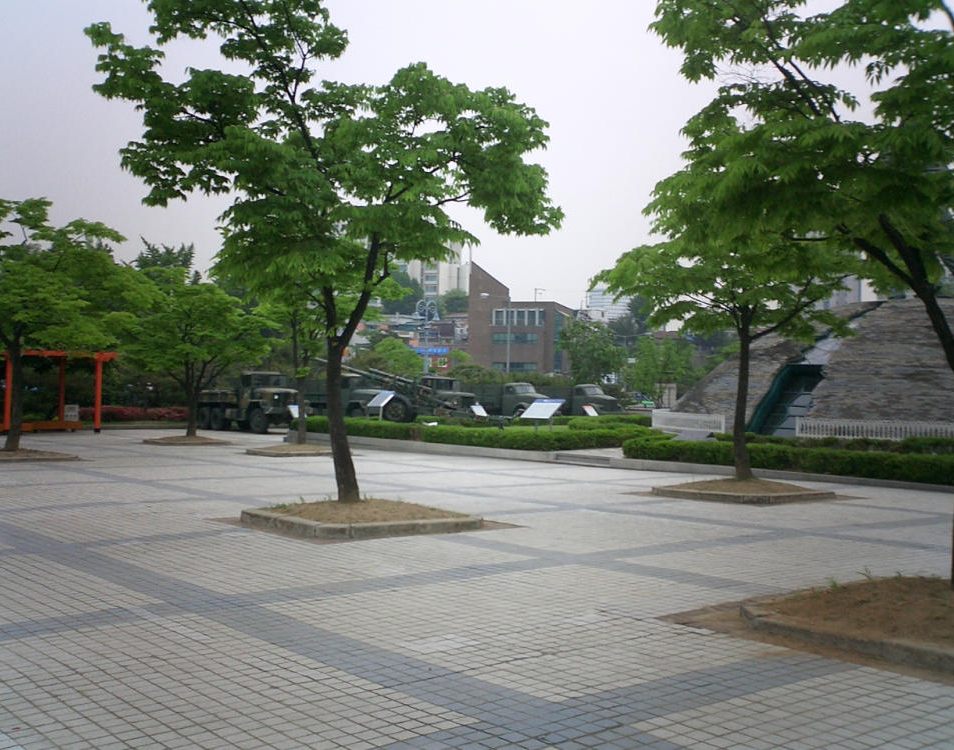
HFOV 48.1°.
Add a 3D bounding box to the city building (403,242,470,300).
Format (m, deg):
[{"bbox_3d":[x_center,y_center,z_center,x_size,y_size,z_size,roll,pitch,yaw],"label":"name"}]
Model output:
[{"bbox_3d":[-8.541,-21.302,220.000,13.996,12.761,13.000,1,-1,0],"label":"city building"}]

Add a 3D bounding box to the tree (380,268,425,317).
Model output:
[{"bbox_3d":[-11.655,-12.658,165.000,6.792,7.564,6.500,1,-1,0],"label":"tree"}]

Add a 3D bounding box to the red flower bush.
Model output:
[{"bbox_3d":[-16.389,1.897,51.000,5.344,0.835,1.300,1,-1,0],"label":"red flower bush"}]

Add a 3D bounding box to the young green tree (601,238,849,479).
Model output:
[{"bbox_3d":[4.058,-0.253,17.457,4.050,3.952,3.848,1,-1,0],"label":"young green tree"}]

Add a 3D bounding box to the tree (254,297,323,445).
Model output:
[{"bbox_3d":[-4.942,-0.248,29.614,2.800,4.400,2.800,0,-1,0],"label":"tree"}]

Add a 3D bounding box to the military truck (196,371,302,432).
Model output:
[{"bbox_3d":[-10.208,1.264,48.382,2.400,2.650,6.700,2,-2,-43],"label":"military truck"}]

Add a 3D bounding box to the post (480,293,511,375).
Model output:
[{"bbox_3d":[1.322,-1.164,76.052,2.100,9.000,0.400,0,-1,0],"label":"post"}]

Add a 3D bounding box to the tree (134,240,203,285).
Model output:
[{"bbox_3d":[-16.149,-2.263,56.071,4.200,9.800,4.200,0,-1,0],"label":"tree"}]

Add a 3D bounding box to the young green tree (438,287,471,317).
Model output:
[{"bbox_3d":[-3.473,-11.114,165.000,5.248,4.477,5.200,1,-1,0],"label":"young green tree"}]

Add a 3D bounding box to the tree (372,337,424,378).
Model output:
[{"bbox_3d":[-4.911,0.351,66.011,3.400,5.400,3.400,0,-1,0],"label":"tree"}]

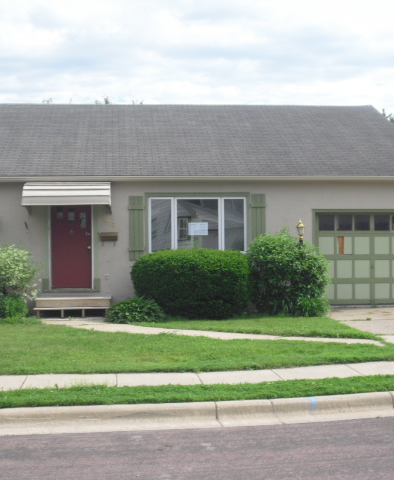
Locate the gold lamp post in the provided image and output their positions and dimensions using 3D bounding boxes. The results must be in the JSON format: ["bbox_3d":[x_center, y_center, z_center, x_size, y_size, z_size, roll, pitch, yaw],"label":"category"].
[{"bbox_3d":[2.216,0.532,17.288,0.199,1.978,0.199,0,-1,-5],"label":"gold lamp post"}]

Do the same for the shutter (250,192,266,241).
[{"bbox_3d":[1.398,-0.320,18.503,0.333,1.436,0.050,0,-1,-6],"label":"shutter"}]

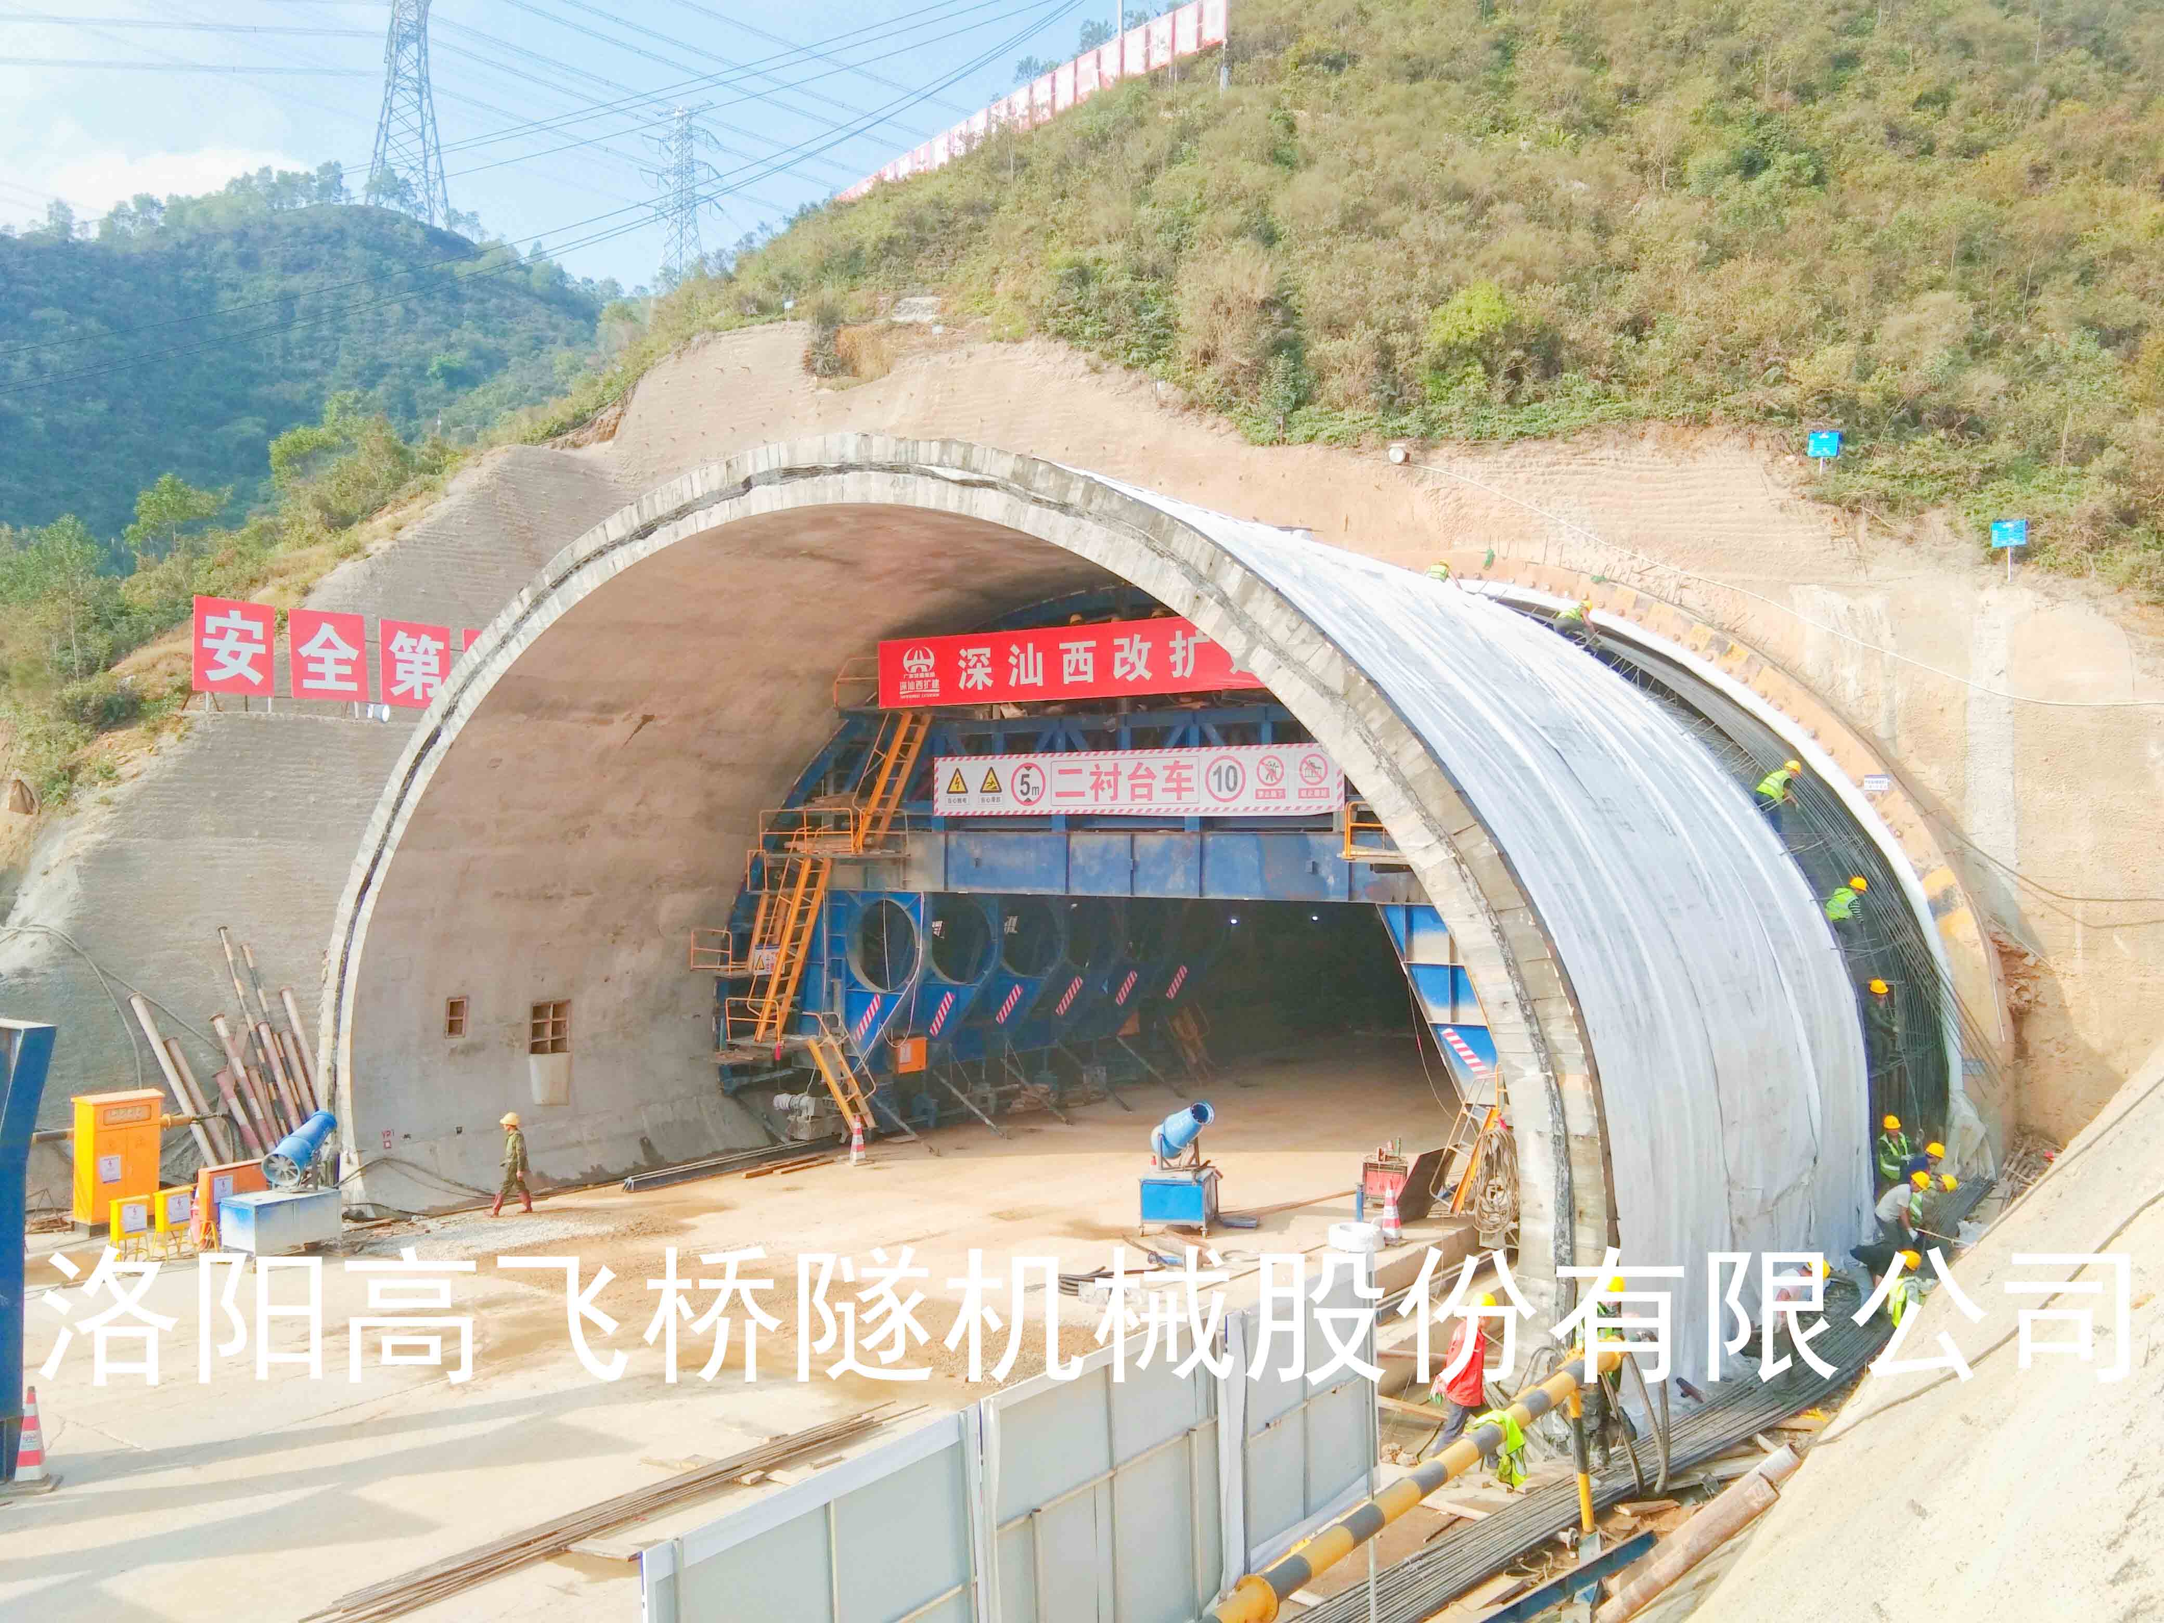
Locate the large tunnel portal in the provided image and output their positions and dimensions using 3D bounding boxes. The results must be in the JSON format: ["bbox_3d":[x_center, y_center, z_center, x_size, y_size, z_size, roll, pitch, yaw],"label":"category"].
[{"bbox_3d":[-1.043,0.787,29.338,22.500,11.400,9.200,0,-1,37],"label":"large tunnel portal"}]

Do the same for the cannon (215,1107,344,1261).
[{"bbox_3d":[-11.520,5.310,27.880,0.950,2.200,1.450,0,0,28],"label":"cannon"}]

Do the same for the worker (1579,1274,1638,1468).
[{"bbox_3d":[5.000,5.320,18.450,0.600,1.800,0.550,0,0,-8],"label":"worker"}]

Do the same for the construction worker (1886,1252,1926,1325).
[{"bbox_3d":[10.200,5.970,23.900,0.700,1.150,0.550,0,0,0],"label":"construction worker"}]

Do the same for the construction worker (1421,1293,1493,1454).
[{"bbox_3d":[3.730,5.580,19.100,0.650,1.700,0.580,0,0,-2],"label":"construction worker"}]

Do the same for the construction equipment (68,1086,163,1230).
[{"bbox_3d":[-15.289,5.503,30.841,0.550,1.950,1.170,-1,-1,40],"label":"construction equipment"}]

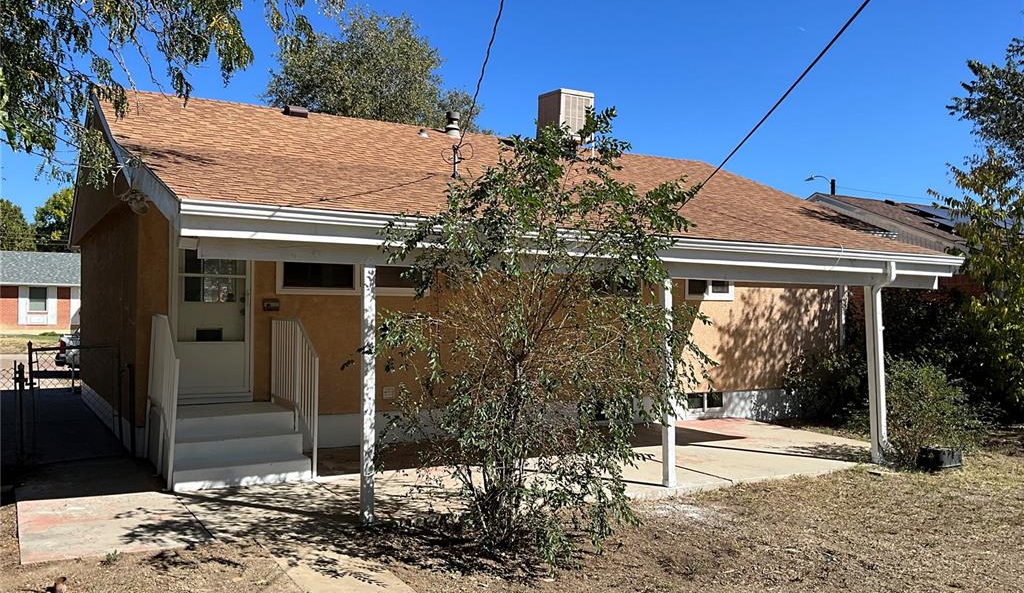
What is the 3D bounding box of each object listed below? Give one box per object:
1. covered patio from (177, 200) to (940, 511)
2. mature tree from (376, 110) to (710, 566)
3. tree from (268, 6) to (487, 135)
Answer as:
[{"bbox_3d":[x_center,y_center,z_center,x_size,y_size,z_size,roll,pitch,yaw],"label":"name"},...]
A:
[{"bbox_3d":[0.624,0.720,10.410,9.570,2.580,4.290,1,-2,-31],"label":"covered patio"},{"bbox_3d":[0.207,0.278,6.766,2.450,3.300,2.300,0,-2,0],"label":"mature tree"},{"bbox_3d":[-4.343,-3.416,27.095,7.800,11.600,7.800,1,-2,-9],"label":"tree"}]

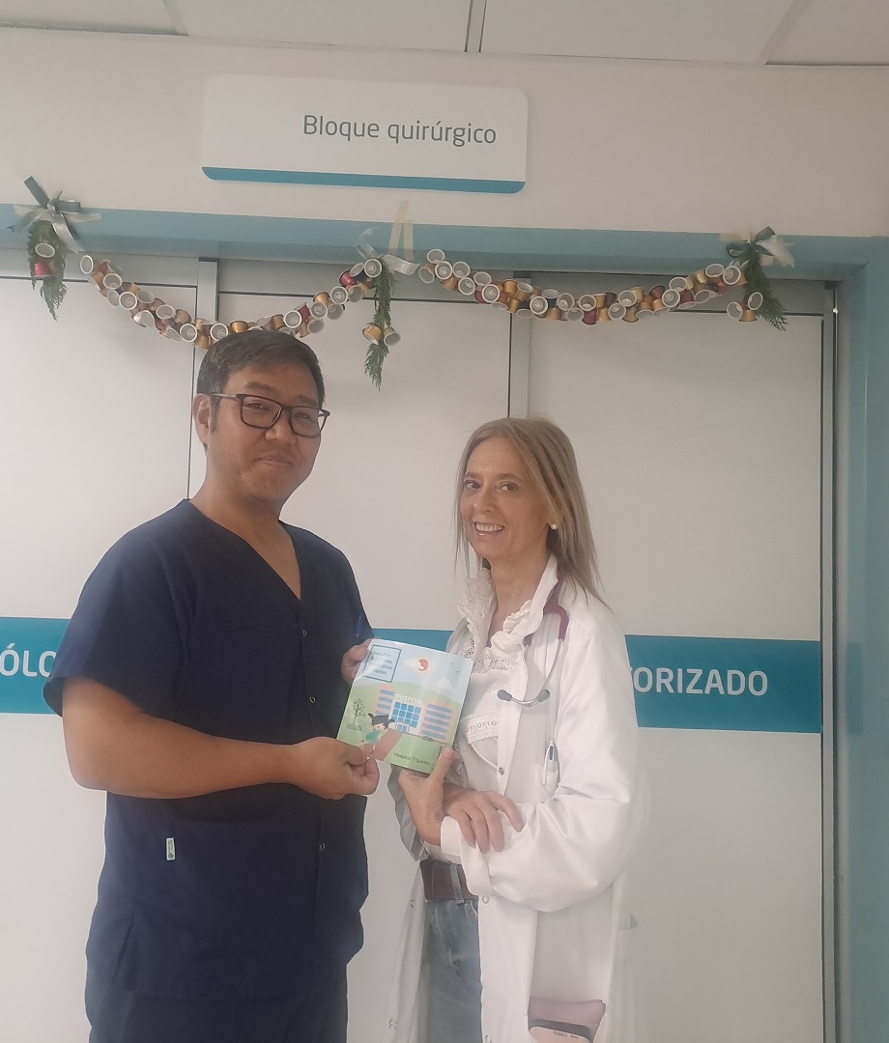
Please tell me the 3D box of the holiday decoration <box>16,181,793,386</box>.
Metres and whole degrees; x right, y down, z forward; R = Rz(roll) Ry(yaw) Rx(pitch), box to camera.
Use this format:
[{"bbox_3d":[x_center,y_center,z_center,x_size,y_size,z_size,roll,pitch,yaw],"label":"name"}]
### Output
[{"bbox_3d":[-0.073,-0.454,1.992,1.540,0.390,0.080,2,-4,-2],"label":"holiday decoration"}]

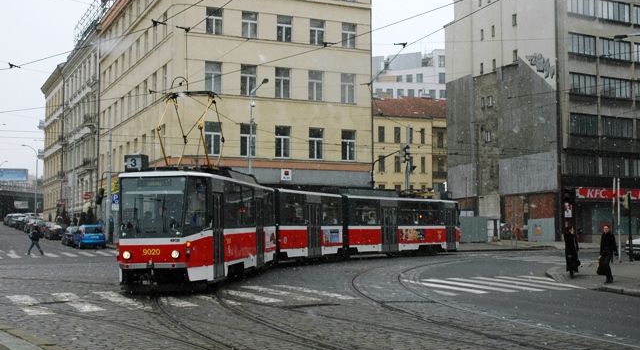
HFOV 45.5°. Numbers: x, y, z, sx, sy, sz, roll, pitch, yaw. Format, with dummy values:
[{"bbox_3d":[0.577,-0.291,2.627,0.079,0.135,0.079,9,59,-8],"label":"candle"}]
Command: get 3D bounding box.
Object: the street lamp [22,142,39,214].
[{"bbox_3d":[-36.758,1.413,96.781,1.800,10.600,0.320,2,-4,-26],"label":"street lamp"}]

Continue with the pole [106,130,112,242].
[{"bbox_3d":[-14.940,0.805,54.072,0.280,7.960,0.280,0,-4,0],"label":"pole"}]

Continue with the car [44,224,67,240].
[{"bbox_3d":[-22.452,4.772,65.779,1.760,1.460,4.400,2,-3,-26],"label":"car"}]

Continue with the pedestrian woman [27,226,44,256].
[{"bbox_3d":[-16.665,3.871,44.846,0.800,1.700,0.500,2,-4,-26],"label":"pedestrian woman"}]

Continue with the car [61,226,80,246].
[{"bbox_3d":[-17.756,4.421,56.304,1.720,1.430,4.250,2,-3,-26],"label":"car"}]

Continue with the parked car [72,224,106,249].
[{"bbox_3d":[-15.636,4.144,51.837,1.600,1.570,3.700,2,-3,-26],"label":"parked car"}]

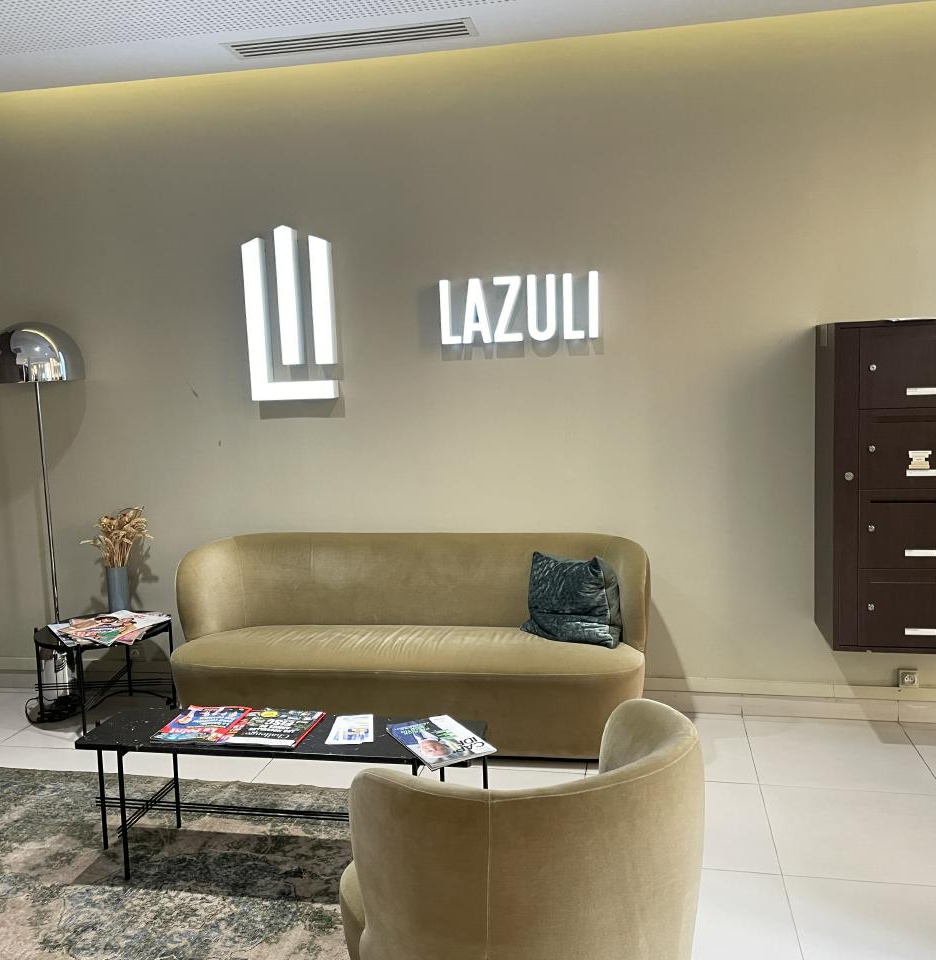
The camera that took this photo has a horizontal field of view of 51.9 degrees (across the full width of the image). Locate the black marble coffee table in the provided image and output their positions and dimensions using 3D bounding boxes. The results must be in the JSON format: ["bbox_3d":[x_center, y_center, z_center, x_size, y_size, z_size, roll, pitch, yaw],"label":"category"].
[{"bbox_3d":[-0.545,0.935,2.843,1.220,0.405,0.370,-1,6,12],"label":"black marble coffee table"}]

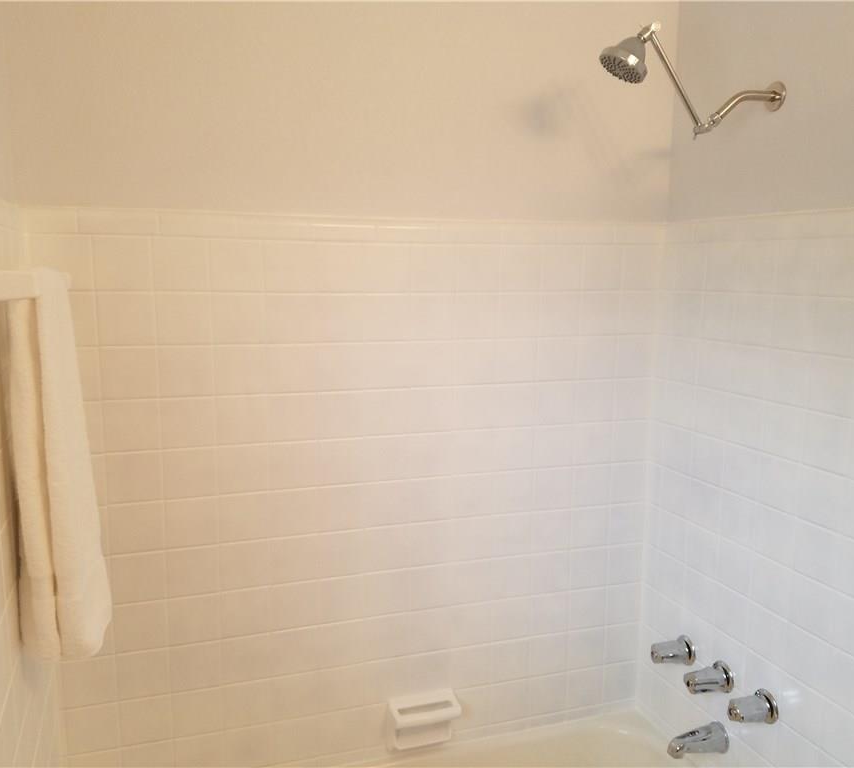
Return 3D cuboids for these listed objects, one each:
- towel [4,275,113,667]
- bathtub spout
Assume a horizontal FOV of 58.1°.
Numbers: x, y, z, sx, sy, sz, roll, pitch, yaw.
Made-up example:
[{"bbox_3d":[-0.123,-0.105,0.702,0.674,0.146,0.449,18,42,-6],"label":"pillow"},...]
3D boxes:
[{"bbox_3d":[-0.605,0.104,1.273,0.106,0.595,0.293,-2,8,-18],"label":"towel"},{"bbox_3d":[0.624,0.838,1.796,0.151,0.076,0.060,-2,8,-18],"label":"bathtub spout"}]

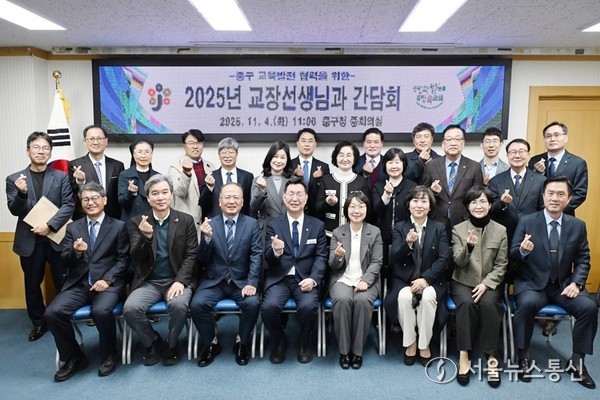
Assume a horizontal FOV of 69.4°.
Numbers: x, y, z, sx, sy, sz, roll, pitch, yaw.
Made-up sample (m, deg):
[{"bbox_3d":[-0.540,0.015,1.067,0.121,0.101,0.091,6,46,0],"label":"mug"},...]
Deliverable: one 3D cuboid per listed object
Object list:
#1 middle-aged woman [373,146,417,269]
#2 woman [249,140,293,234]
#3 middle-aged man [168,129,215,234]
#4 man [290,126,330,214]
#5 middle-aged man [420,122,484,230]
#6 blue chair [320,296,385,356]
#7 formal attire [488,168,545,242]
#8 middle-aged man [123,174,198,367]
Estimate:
[{"bbox_3d":[0.814,0.350,3.715,0.443,1.606,0.355,1,6,9],"label":"middle-aged woman"},{"bbox_3d":[-0.243,0.326,3.762,0.443,1.645,0.355,-1,6,-8],"label":"woman"},{"bbox_3d":[-1.020,0.224,4.122,0.520,1.750,0.380,-2,6,-21],"label":"middle-aged man"},{"bbox_3d":[0.089,0.207,4.089,0.540,1.745,0.400,0,5,0],"label":"man"},{"bbox_3d":[1.350,0.248,3.822,0.560,1.760,0.380,1,6,14],"label":"middle-aged man"},{"bbox_3d":[0.413,0.780,3.509,0.473,0.788,0.522,0,6,3],"label":"blue chair"},{"bbox_3d":[1.734,0.419,3.476,0.530,1.360,0.370,2,6,17],"label":"formal attire"},{"bbox_3d":[-1.018,0.483,3.184,0.540,1.310,0.680,-1,7,-12],"label":"middle-aged man"}]

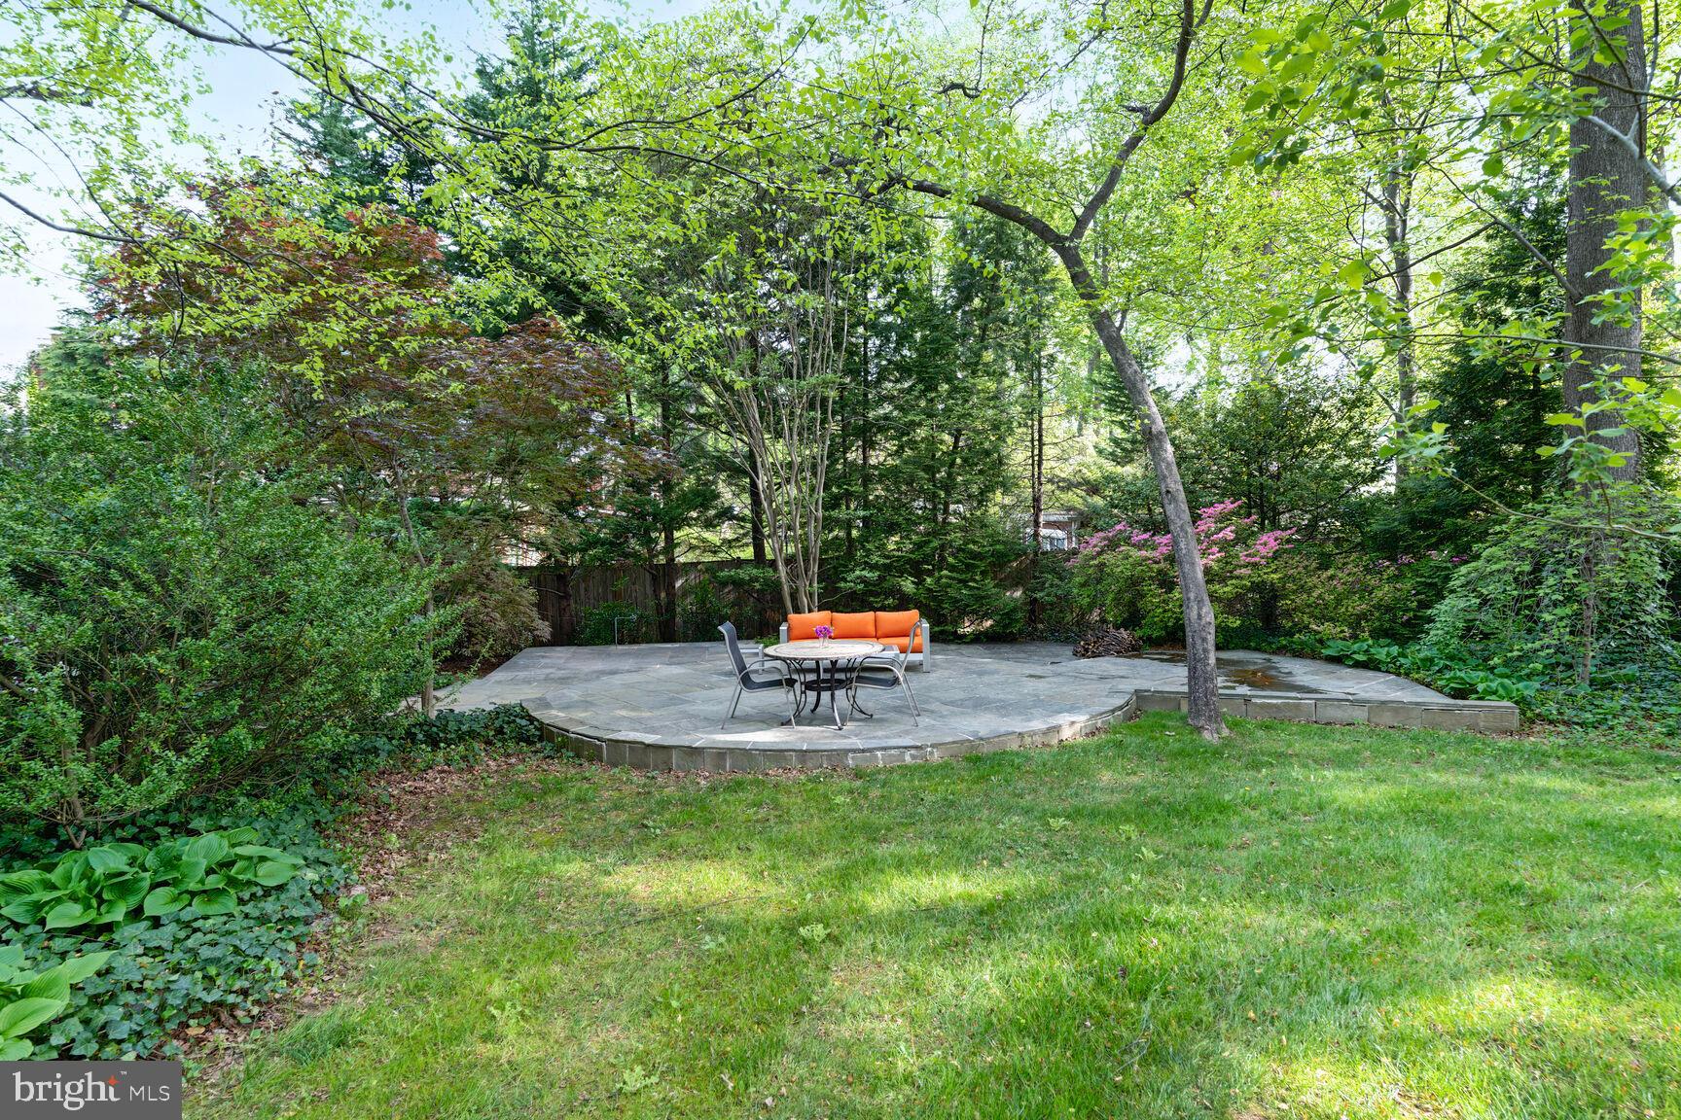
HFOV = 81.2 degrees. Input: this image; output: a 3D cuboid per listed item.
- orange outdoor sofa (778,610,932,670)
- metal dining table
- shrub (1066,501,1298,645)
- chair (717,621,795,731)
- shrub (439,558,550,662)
[{"bbox_3d":[0.194,1.065,12.877,1.920,0.730,0.760,-2,3,1],"label":"orange outdoor sofa"},{"bbox_3d":[-0.146,1.250,9.790,1.210,0.720,1.210,-2,3,0],"label":"metal dining table"},{"bbox_3d":[5.056,0.154,14.889,3.200,2.100,2.100,-1,3,10],"label":"shrub"},{"bbox_3d":[-0.796,1.139,9.773,0.730,0.980,0.580,-1,3,4],"label":"chair"},{"bbox_3d":[-5.283,0.705,14.954,1.750,1.550,1.600,-2,3,-11],"label":"shrub"}]

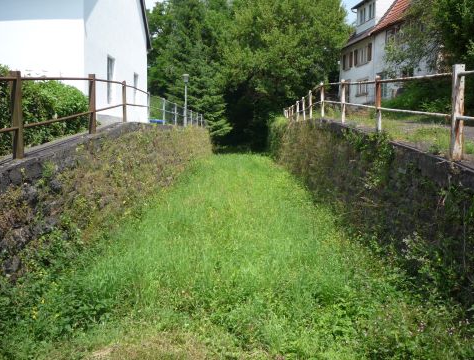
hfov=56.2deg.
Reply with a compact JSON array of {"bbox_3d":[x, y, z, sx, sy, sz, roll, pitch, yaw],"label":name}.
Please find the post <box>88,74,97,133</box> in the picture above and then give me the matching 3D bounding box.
[{"bbox_3d":[-2.356,-1.234,7.250,0.080,0.970,0.080,0,5,0],"label":"post"}]

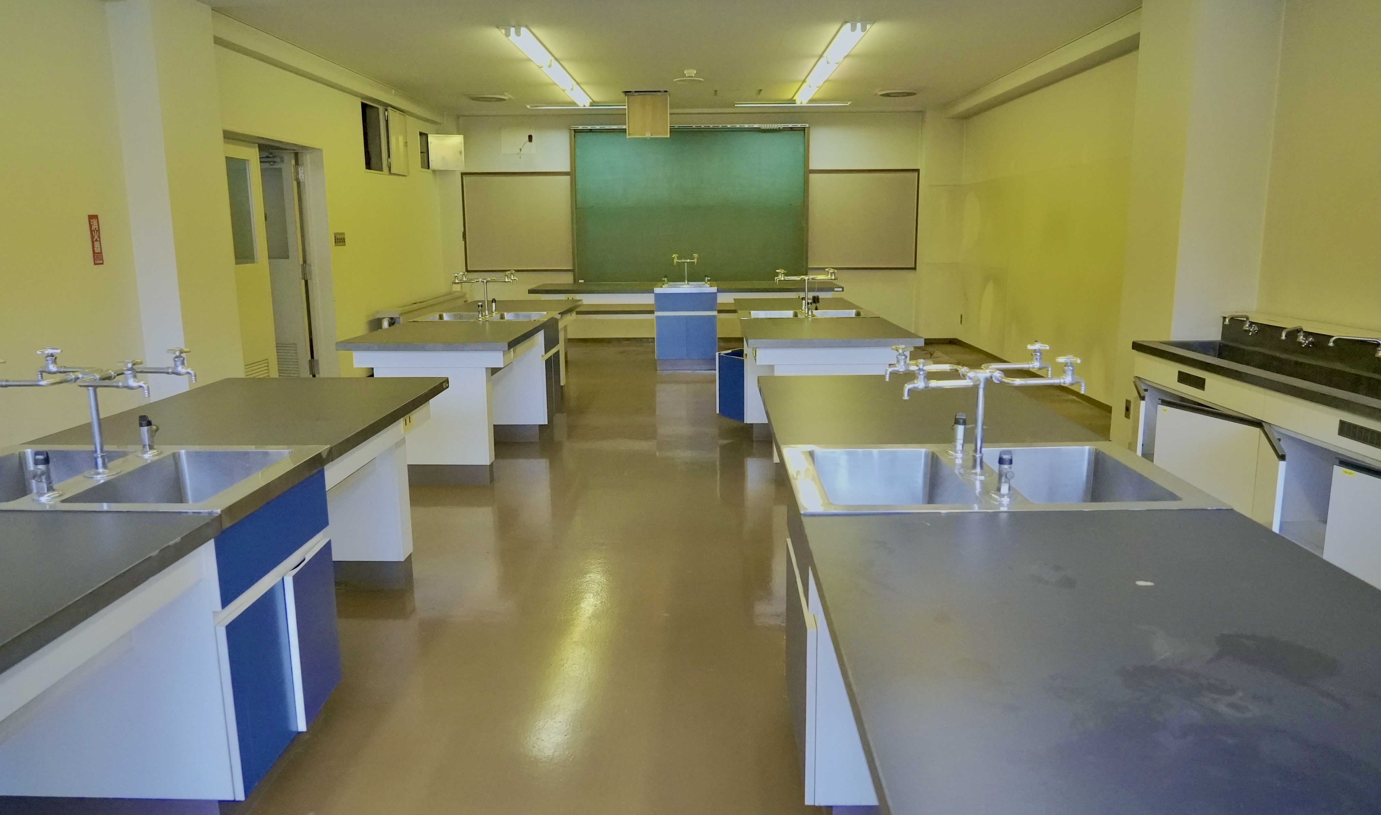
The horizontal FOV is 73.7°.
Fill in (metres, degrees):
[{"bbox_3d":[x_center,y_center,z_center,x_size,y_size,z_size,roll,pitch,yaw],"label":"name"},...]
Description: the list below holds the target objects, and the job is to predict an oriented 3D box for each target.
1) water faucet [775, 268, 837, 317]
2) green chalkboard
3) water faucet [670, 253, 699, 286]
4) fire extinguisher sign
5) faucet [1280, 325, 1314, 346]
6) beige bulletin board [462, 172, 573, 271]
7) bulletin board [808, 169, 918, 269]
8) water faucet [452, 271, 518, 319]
[{"bbox_3d":[0.756,-0.750,6.021,0.406,0.292,0.248,0,11,1],"label":"water faucet"},{"bbox_3d":[0.003,-2.347,10.835,2.743,1.841,0.099,0,11,1],"label":"green chalkboard"},{"bbox_3d":[-0.056,-1.372,9.175,0.268,0.317,0.129,0,11,1],"label":"water faucet"},{"bbox_3d":[-3.085,-0.868,4.789,0.008,0.252,0.080,0,11,1],"label":"fire extinguisher sign"},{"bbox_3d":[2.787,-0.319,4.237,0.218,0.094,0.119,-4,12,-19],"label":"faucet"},{"bbox_3d":[-2.042,-2.198,10.935,1.291,1.164,0.030,0,11,1],"label":"beige bulletin board"},{"bbox_3d":[2.035,-2.209,10.862,1.296,1.168,0.030,0,11,1],"label":"bulletin board"},{"bbox_3d":[-1.345,-0.738,6.040,0.406,0.292,0.248,0,11,1],"label":"water faucet"}]

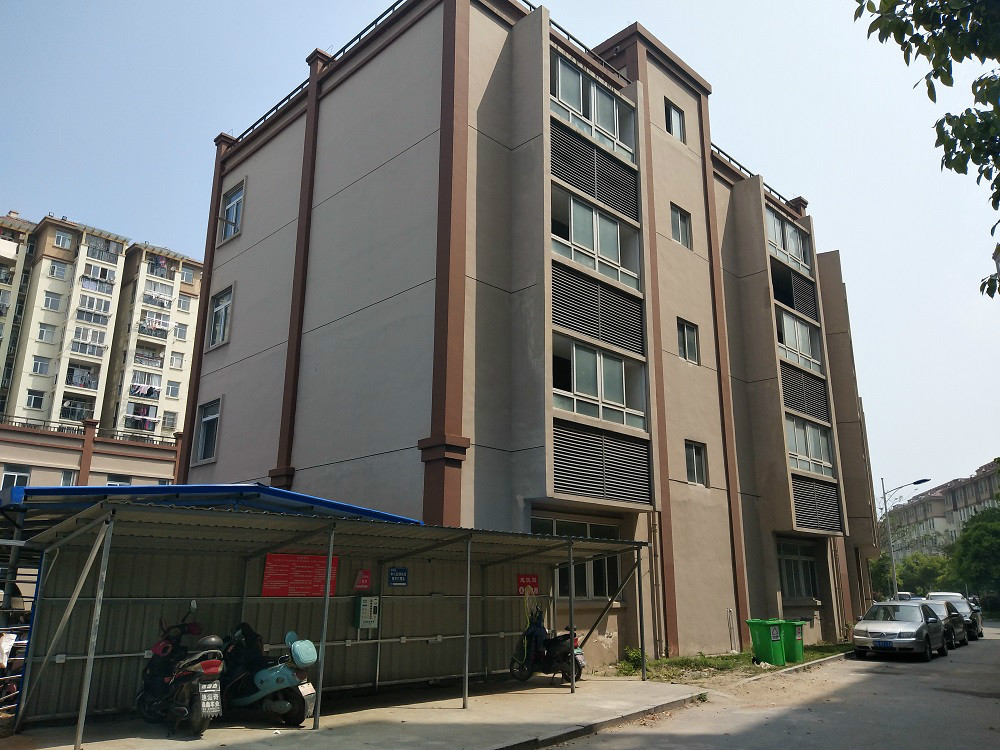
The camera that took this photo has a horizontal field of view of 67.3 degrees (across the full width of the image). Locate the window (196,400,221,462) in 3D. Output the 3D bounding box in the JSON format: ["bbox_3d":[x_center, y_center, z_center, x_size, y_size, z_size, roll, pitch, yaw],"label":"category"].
[{"bbox_3d":[-8.540,1.704,22.233,0.150,1.800,1.450,15,-22,-43],"label":"window"}]

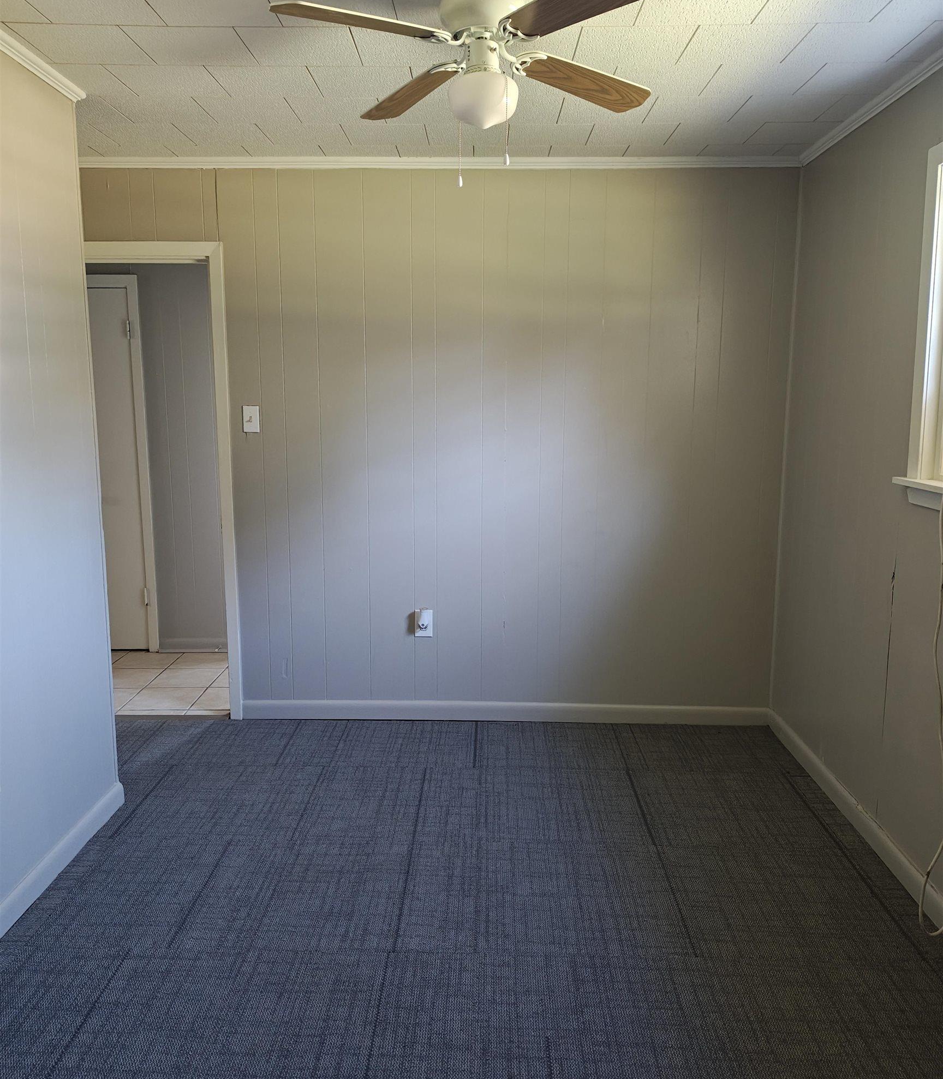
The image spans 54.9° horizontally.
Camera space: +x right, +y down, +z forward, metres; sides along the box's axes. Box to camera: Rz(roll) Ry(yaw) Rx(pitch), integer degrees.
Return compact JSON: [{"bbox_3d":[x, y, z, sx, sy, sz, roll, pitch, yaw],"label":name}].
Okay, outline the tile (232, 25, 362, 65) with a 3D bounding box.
[{"bbox_3d":[-0.470,-1.373,2.522,0.305,0.018,0.305,0,10,1],"label":"tile"}]

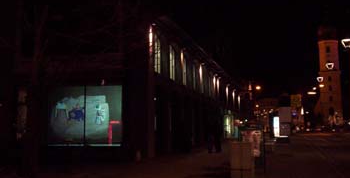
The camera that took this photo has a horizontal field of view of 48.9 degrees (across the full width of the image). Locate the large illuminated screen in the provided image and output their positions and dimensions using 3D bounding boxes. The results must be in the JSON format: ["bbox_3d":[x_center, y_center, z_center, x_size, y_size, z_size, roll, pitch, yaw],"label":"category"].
[{"bbox_3d":[-3.961,1.183,17.000,3.380,2.650,0.150,-1,-5,7],"label":"large illuminated screen"}]

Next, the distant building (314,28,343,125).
[{"bbox_3d":[74.240,-6.006,185.000,11.000,48.000,11.000,-2,-6,20],"label":"distant building"}]

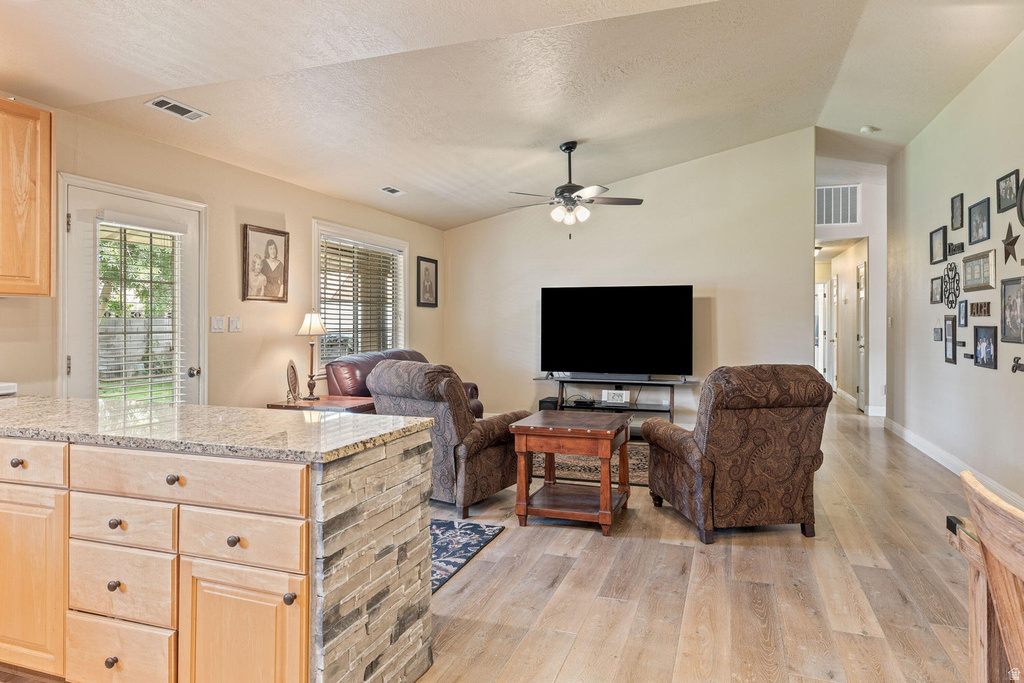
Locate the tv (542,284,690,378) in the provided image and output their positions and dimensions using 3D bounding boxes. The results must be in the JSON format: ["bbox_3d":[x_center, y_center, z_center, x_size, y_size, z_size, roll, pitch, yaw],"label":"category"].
[{"bbox_3d":[1.141,-0.126,6.964,1.670,0.960,0.070,1,2,19],"label":"tv"}]

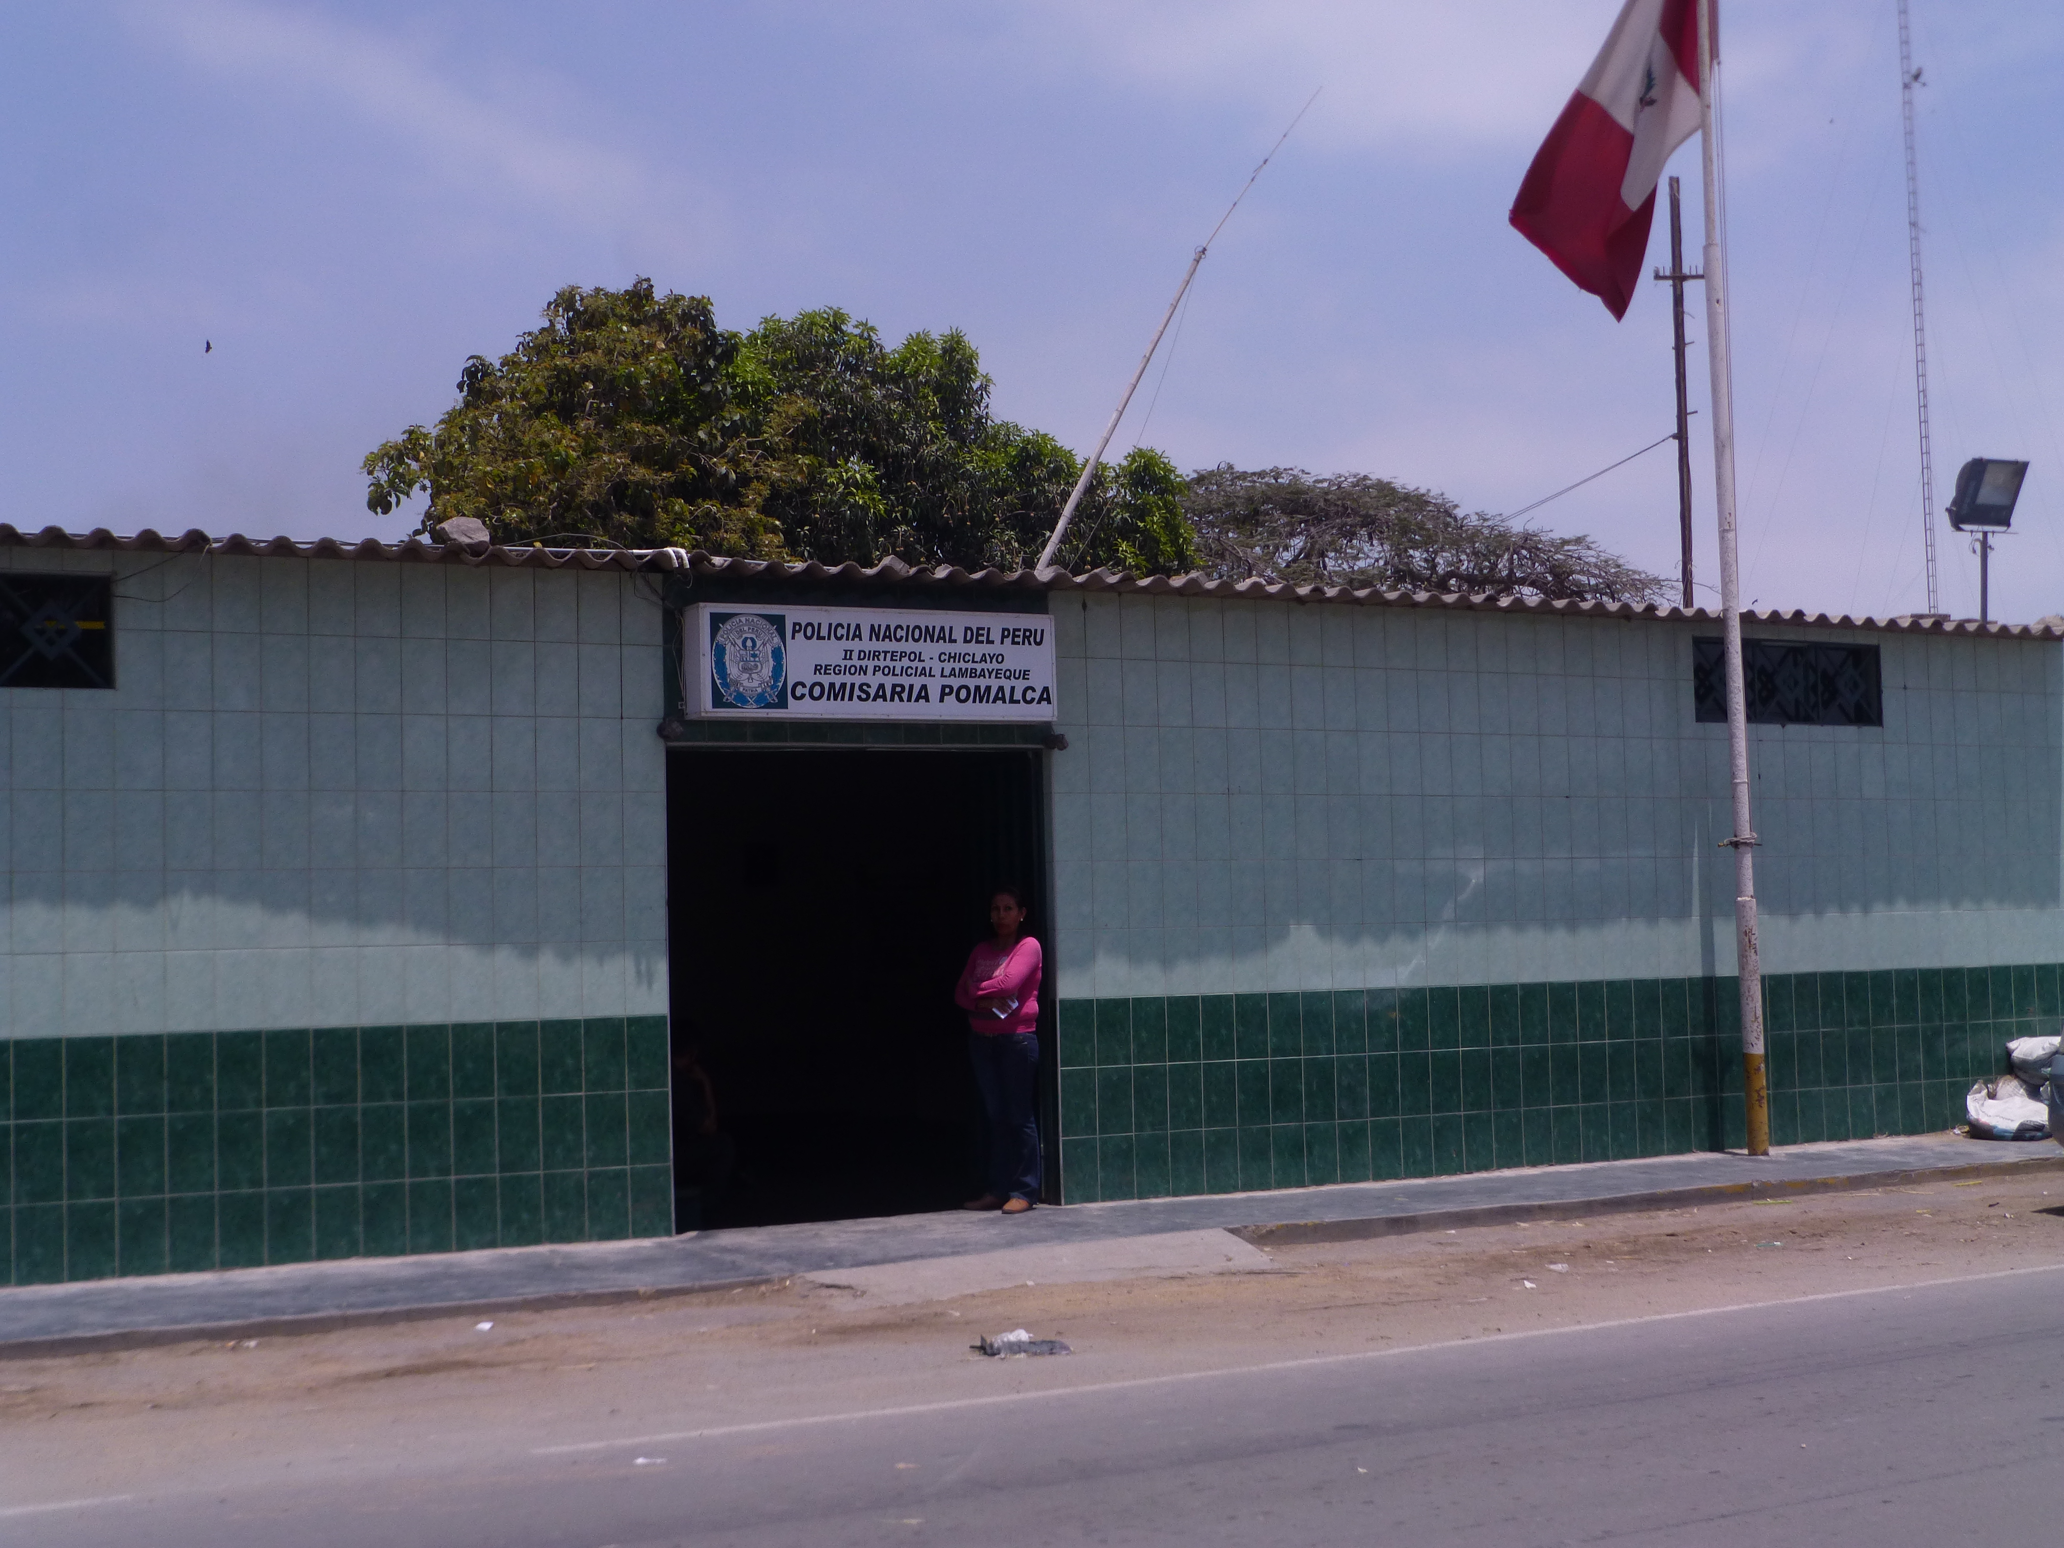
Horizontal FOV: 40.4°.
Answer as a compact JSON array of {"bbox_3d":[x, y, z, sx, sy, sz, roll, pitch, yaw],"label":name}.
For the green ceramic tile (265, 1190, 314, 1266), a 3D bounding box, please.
[{"bbox_3d":[-2.954,1.801,11.158,0.189,0.294,0.010,1,-4,-29],"label":"green ceramic tile"}]

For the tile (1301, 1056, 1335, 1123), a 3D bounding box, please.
[{"bbox_3d":[1.461,1.605,14.270,0.201,0.332,0.009,1,-4,-30],"label":"tile"}]

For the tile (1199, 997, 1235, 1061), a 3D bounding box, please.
[{"bbox_3d":[0.928,1.266,13.983,0.201,0.332,0.009,1,-4,-30],"label":"tile"}]

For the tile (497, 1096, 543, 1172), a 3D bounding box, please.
[{"bbox_3d":[-2.224,1.567,12.150,0.200,0.330,0.010,1,-4,-30],"label":"tile"}]

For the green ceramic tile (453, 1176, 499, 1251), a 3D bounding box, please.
[{"bbox_3d":[-2.389,1.891,12.031,0.200,0.318,0.010,1,-4,-30],"label":"green ceramic tile"}]

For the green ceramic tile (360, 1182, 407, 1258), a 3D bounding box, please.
[{"bbox_3d":[-2.763,1.899,11.963,0.198,0.308,0.010,0,-4,-29],"label":"green ceramic tile"}]

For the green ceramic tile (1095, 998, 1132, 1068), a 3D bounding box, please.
[{"bbox_3d":[0.395,1.254,13.533,0.198,0.326,0.010,1,-4,-30],"label":"green ceramic tile"}]

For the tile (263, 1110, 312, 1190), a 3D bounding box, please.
[{"bbox_3d":[-3.098,1.562,11.689,0.196,0.330,0.010,0,-4,-29],"label":"tile"}]

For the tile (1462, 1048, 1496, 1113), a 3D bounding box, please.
[{"bbox_3d":[2.344,1.609,14.752,0.200,0.330,0.010,0,-4,-29],"label":"tile"}]

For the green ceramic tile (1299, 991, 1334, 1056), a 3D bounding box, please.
[{"bbox_3d":[1.390,1.214,13.599,0.192,0.314,0.010,1,-4,-31],"label":"green ceramic tile"}]

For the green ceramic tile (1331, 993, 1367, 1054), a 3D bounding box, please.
[{"bbox_3d":[1.628,1.273,14.391,0.201,0.332,0.009,1,-4,-30],"label":"green ceramic tile"}]

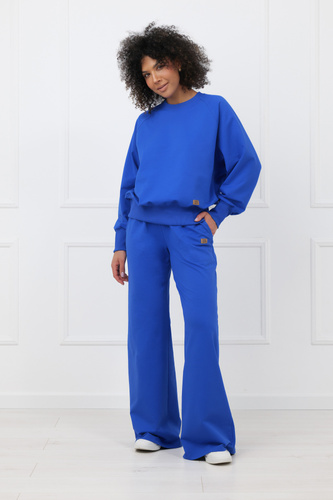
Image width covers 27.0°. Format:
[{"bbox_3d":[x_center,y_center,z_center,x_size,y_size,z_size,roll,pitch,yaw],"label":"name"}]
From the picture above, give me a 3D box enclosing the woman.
[{"bbox_3d":[0.078,-0.055,2.860,0.600,1.770,0.400,0,3,9],"label":"woman"}]

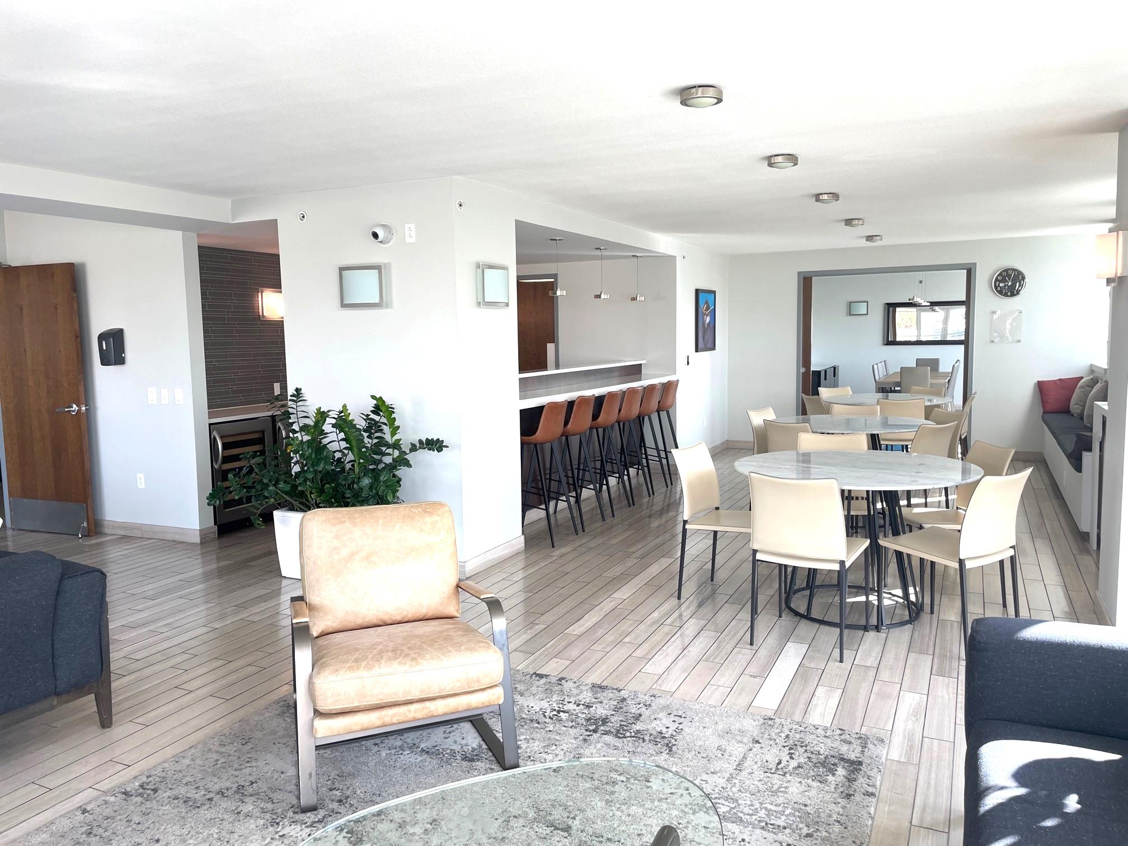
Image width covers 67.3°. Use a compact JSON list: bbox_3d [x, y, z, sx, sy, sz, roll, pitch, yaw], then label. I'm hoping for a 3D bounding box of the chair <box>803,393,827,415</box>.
[{"bbox_3d":[2.690,0.136,8.395,0.520,0.845,0.450,-4,7,-22],"label":"chair"}]

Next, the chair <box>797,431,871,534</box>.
[{"bbox_3d":[1.626,0.513,5.116,0.440,0.830,0.510,1,6,15],"label":"chair"}]

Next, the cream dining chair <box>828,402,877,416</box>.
[{"bbox_3d":[2.304,0.287,6.897,0.445,0.835,0.540,3,7,32],"label":"cream dining chair"}]

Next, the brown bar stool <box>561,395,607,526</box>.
[{"bbox_3d":[0.012,0.286,6.502,0.520,1.000,0.450,2,7,26],"label":"brown bar stool"}]

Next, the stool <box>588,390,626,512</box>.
[{"bbox_3d":[0.258,0.232,7.121,0.520,1.000,0.450,2,7,26],"label":"stool"}]

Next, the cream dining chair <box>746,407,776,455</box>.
[{"bbox_3d":[1.789,0.310,6.771,0.540,0.835,0.445,4,8,38],"label":"cream dining chair"}]

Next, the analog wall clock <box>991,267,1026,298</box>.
[{"bbox_3d":[4.791,-1.511,9.113,0.340,0.340,0.050,2,7,26],"label":"analog wall clock"}]

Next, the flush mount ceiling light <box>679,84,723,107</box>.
[{"bbox_3d":[0.516,-1.219,3.168,0.160,0.068,0.160,-1,6,0],"label":"flush mount ceiling light"}]

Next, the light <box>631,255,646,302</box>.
[{"bbox_3d":[0.750,-1.480,8.682,0.140,0.465,0.140,2,7,26],"label":"light"}]

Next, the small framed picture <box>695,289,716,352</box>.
[{"bbox_3d":[1.608,-1.157,9.589,0.040,0.690,0.670,2,7,26],"label":"small framed picture"}]

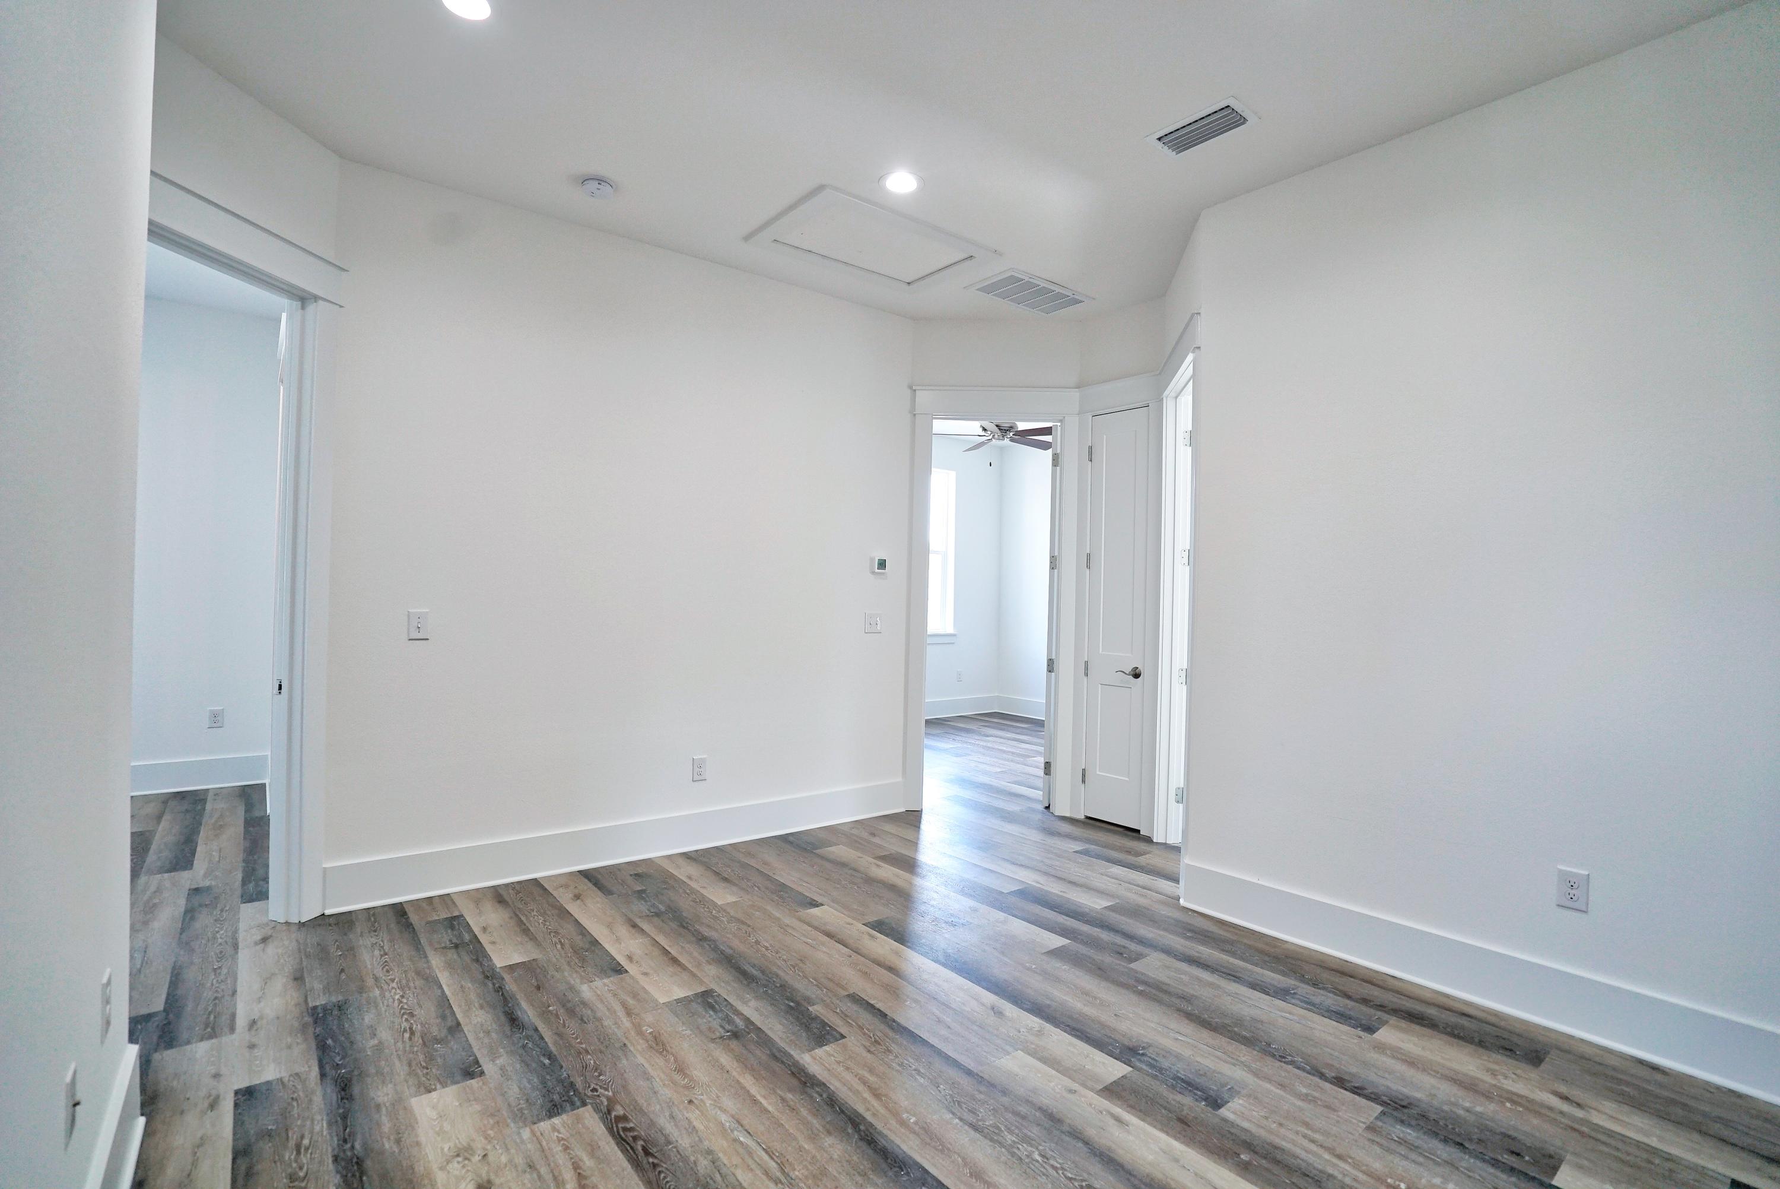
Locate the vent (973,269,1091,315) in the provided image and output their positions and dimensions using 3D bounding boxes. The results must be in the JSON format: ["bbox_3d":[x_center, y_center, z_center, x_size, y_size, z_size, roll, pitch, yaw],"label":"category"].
[{"bbox_3d":[0.803,-1.685,4.486,0.670,0.025,0.355,1,0,-38],"label":"vent"}]

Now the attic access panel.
[{"bbox_3d":[-0.077,-1.706,3.916,1.060,0.028,0.695,1,0,-38],"label":"attic access panel"}]

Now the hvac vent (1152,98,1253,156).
[{"bbox_3d":[1.137,-1.683,2.885,0.197,0.025,0.330,1,0,-39],"label":"hvac vent"}]

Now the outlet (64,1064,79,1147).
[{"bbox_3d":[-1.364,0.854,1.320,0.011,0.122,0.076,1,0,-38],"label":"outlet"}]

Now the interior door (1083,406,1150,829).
[{"bbox_3d":[1.340,0.126,4.654,0.040,2.430,0.398,1,0,-40],"label":"interior door"}]

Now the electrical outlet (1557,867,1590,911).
[{"bbox_3d":[2.164,0.933,2.507,0.010,0.126,0.076,1,0,-40],"label":"electrical outlet"}]

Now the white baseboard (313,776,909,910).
[{"bbox_3d":[-1.090,1.220,4.038,2.910,0.186,0.027,1,0,-36],"label":"white baseboard"}]

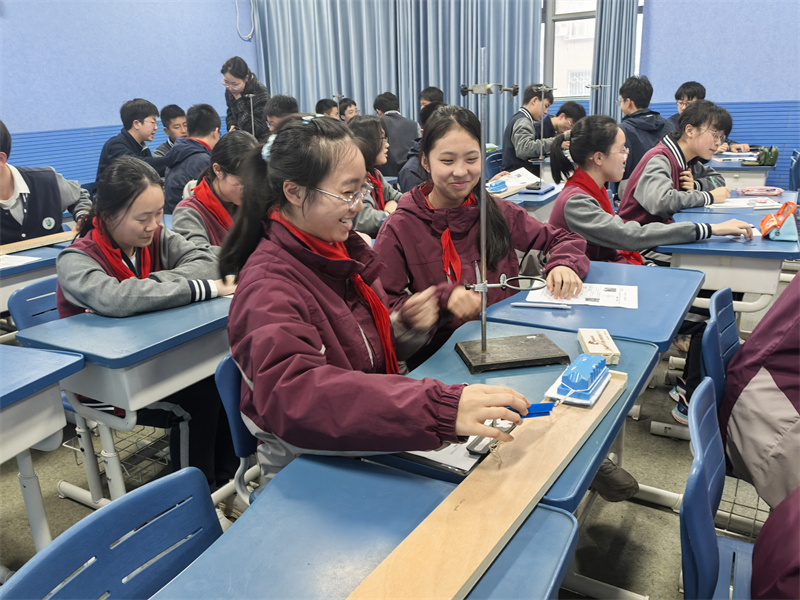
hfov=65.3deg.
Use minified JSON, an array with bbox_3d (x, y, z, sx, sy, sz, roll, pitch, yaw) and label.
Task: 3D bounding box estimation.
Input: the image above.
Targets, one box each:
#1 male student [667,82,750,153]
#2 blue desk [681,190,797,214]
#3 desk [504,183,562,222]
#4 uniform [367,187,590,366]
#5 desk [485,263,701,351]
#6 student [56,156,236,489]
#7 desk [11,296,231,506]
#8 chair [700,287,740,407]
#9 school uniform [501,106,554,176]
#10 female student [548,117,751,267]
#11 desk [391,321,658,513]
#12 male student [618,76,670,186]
[{"bbox_3d":[1.892,-0.806,4.210,0.650,1.235,0.500,13,24,40],"label":"male student"},{"bbox_3d":[1.568,-0.072,2.838,0.413,0.752,0.609,9,21,32],"label":"blue desk"},{"bbox_3d":[0.668,-0.247,3.556,0.450,0.750,0.645,7,20,25],"label":"desk"},{"bbox_3d":[0.191,-0.050,1.725,0.540,0.560,0.380,-7,19,-14],"label":"uniform"},{"bbox_3d":[0.546,0.337,1.744,0.417,0.757,0.615,9,21,31],"label":"desk"},{"bbox_3d":[-0.802,0.119,1.987,0.630,1.127,0.520,11,23,36],"label":"student"},{"bbox_3d":[-0.609,0.379,1.823,0.450,0.750,0.645,9,21,31],"label":"desk"},{"bbox_3d":[1.055,0.339,1.690,0.440,0.748,0.400,9,21,31],"label":"chair"},{"bbox_3d":[0.993,-1.109,4.737,0.400,0.600,0.440,7,20,25],"label":"school uniform"},{"bbox_3d":[0.896,-0.091,2.383,0.700,1.170,0.460,7,20,25],"label":"female student"},{"bbox_3d":[0.231,0.525,1.271,0.450,0.750,0.645,7,20,25],"label":"desk"},{"bbox_3d":[1.390,-0.694,3.856,0.480,1.280,0.550,-15,22,-34],"label":"male student"}]

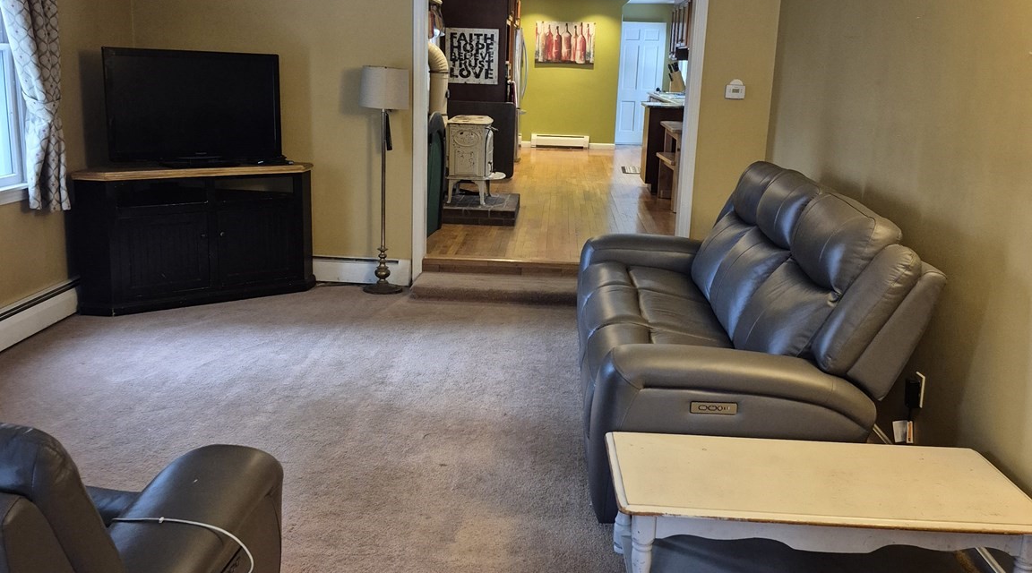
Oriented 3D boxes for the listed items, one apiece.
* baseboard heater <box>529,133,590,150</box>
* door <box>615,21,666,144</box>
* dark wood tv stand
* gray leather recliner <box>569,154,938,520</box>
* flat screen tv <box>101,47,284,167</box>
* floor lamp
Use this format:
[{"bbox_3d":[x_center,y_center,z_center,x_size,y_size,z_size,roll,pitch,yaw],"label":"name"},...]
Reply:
[{"bbox_3d":[0.724,-2.333,14.713,0.919,0.207,0.080,2,14,2],"label":"baseboard heater"},{"bbox_3d":[2.097,-3.368,15.279,0.760,2.027,0.090,2,14,2],"label":"door"},{"bbox_3d":[-2.152,-0.390,6.165,1.470,0.875,0.660,-8,17,-33],"label":"dark wood tv stand"},{"bbox_3d":[0.910,0.093,4.221,1.130,1.075,2.180,2,14,2],"label":"gray leather recliner"},{"bbox_3d":[-2.003,-1.117,5.776,1.035,0.725,0.220,-6,16,-29],"label":"flat screen tv"},{"bbox_3d":[-0.885,-0.712,6.237,0.315,1.540,0.315,2,14,2],"label":"floor lamp"}]

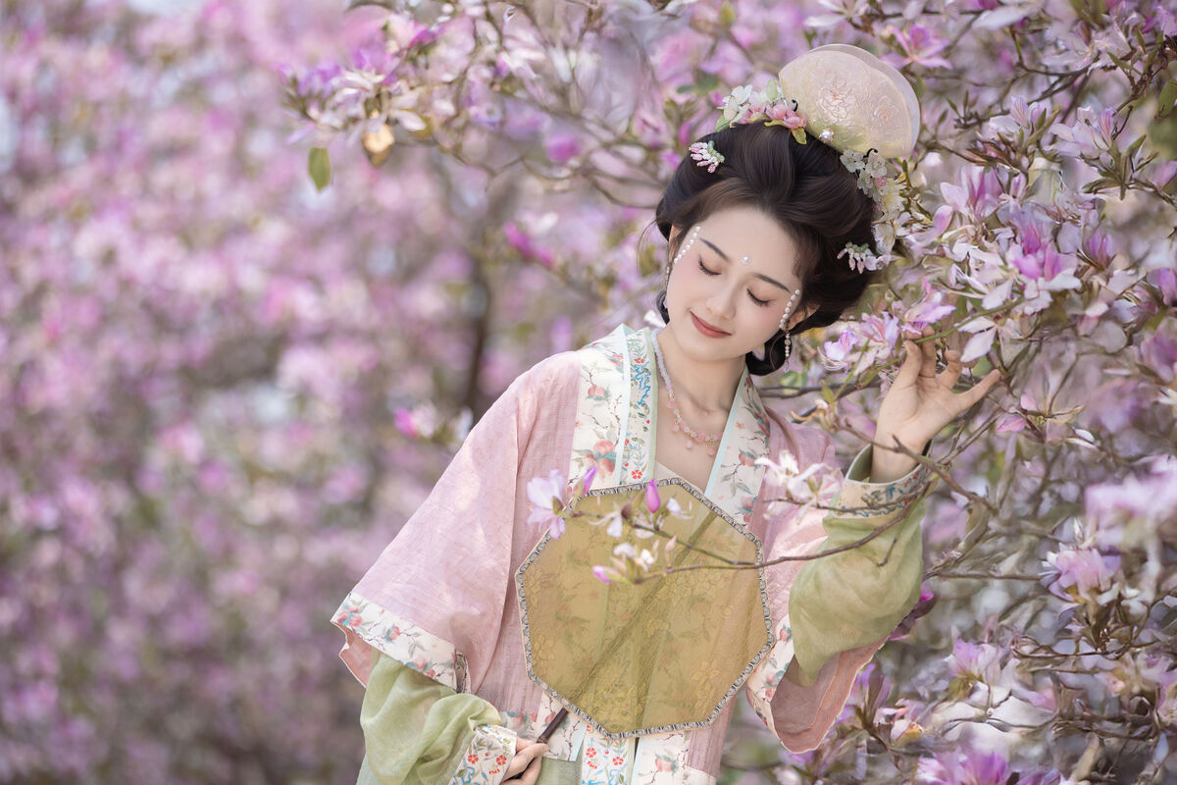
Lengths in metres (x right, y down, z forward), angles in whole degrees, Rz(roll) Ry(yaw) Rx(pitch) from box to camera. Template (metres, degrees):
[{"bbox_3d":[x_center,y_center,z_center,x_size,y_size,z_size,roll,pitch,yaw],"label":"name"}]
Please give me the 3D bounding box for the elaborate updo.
[{"bbox_3d":[0.187,-0.162,4.620,0.235,0.240,0.235,31,15,5],"label":"elaborate updo"}]

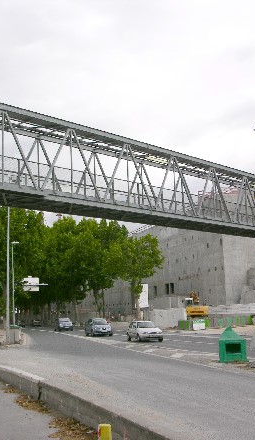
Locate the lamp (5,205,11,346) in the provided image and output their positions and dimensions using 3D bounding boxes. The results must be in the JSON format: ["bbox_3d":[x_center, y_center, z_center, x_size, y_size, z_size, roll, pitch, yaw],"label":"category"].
[{"bbox_3d":[-7.908,3.136,39.600,1.200,9.800,0.350,0,-9,-12],"label":"lamp"}]

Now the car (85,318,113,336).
[{"bbox_3d":[-2.595,9.770,54.016,1.770,1.540,4.300,1,-9,-13],"label":"car"}]

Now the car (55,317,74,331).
[{"bbox_3d":[-8.016,13.300,75.365,1.720,1.600,4.200,1,-9,-13],"label":"car"}]

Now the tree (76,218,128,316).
[{"bbox_3d":[-4.162,8.085,95.000,8.500,16.500,8.500,1,-9,-13],"label":"tree"}]

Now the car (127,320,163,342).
[{"bbox_3d":[1.198,7.802,41.708,1.650,1.400,3.850,1,-9,-13],"label":"car"}]

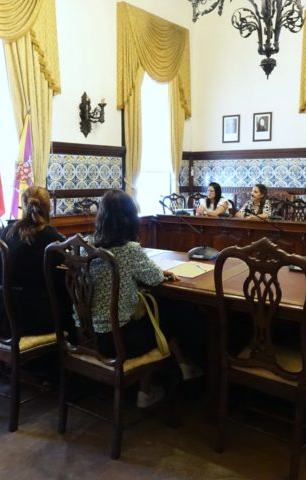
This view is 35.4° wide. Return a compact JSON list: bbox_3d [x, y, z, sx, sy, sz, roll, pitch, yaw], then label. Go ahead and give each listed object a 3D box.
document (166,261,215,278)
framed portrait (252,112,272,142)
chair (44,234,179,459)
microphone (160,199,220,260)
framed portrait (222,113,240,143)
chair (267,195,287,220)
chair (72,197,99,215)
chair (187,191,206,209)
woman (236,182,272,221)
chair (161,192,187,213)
[{"bbox_3d":[0.265,0.204,3.258,0.250,0.012,0.440,4,8,28],"label":"document"},{"bbox_3d":[2.142,-2.199,9.371,0.385,0.540,0.030,6,9,37],"label":"framed portrait"},{"bbox_3d":[-0.222,0.510,2.647,0.530,1.130,0.510,6,9,35],"label":"chair"},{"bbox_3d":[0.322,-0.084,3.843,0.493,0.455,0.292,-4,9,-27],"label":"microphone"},{"bbox_3d":[1.599,-2.255,9.786,0.385,0.540,0.030,6,9,37],"label":"framed portrait"},{"bbox_3d":[1.678,-0.058,6.984,0.530,1.120,0.520,6,10,37],"label":"chair"},{"bbox_3d":[-0.809,-0.093,7.251,0.540,1.110,0.540,5,9,33],"label":"chair"},{"bbox_3d":[0.625,-0.201,8.043,0.530,1.120,0.520,6,10,37],"label":"chair"},{"bbox_3d":[1.352,-0.087,6.505,0.500,1.300,0.720,4,8,25],"label":"woman"},{"bbox_3d":[0.233,-0.251,8.406,0.530,1.120,0.520,6,10,37],"label":"chair"}]

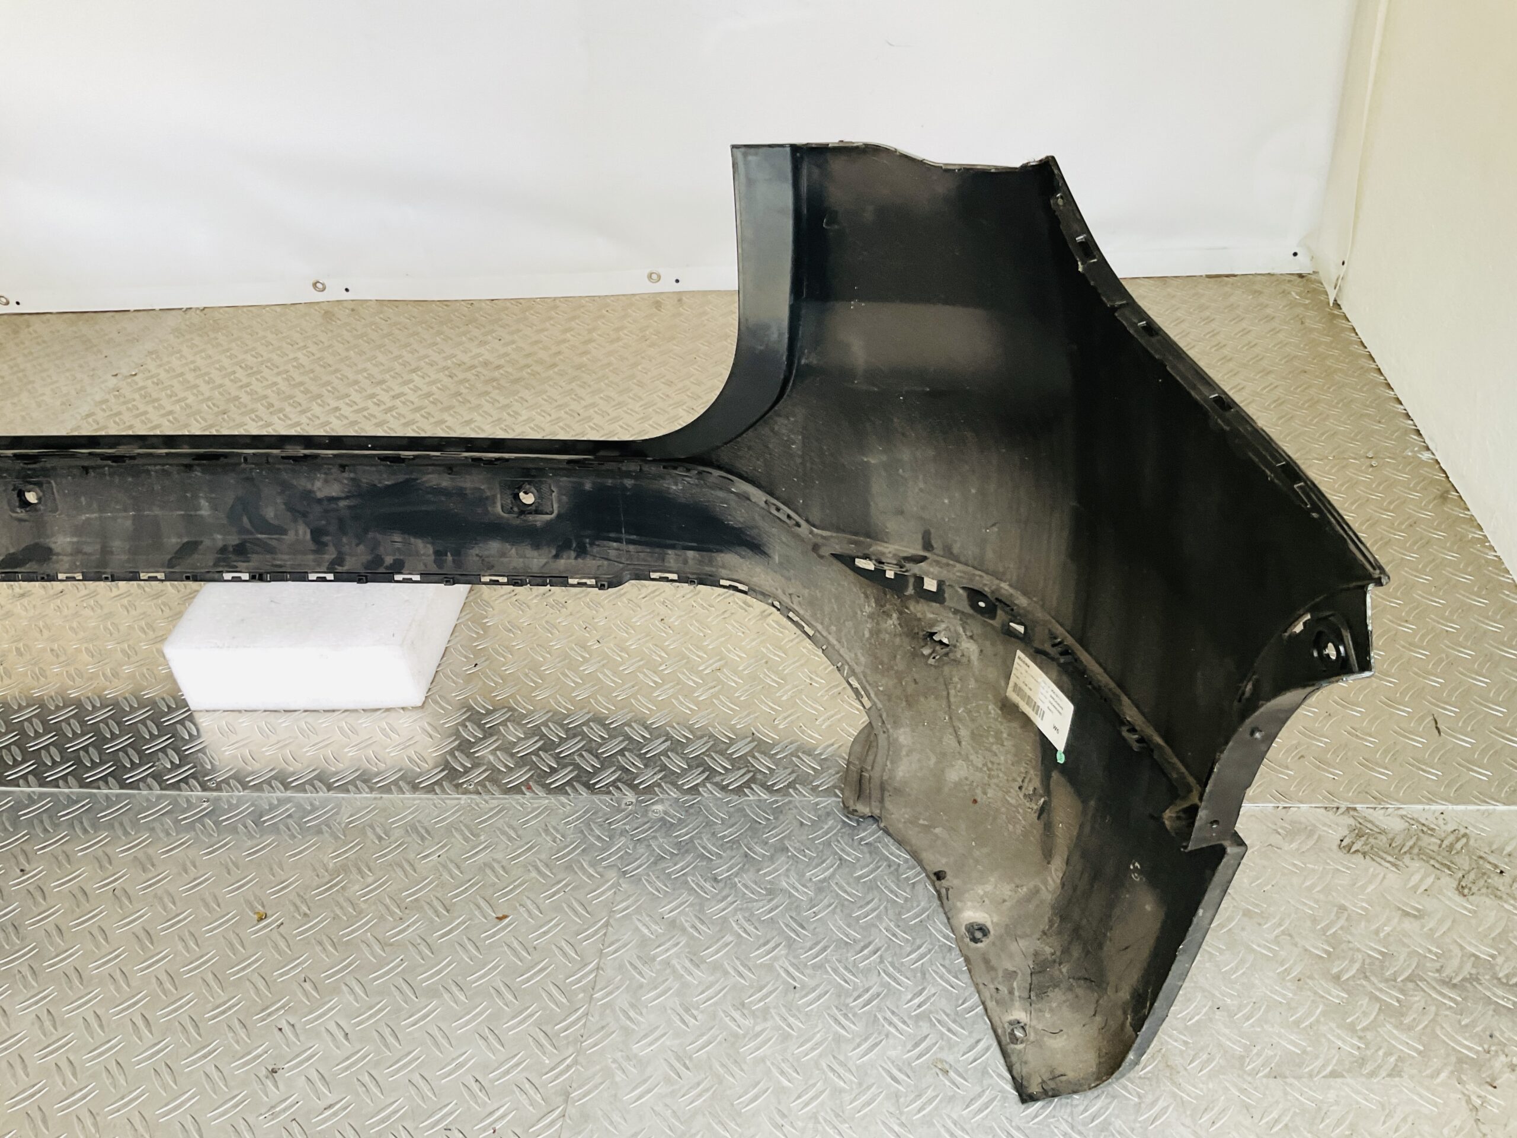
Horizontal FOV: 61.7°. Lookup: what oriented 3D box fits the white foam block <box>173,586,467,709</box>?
[{"bbox_3d":[-0.465,0.036,1.393,0.247,0.081,0.257,-1,36,5],"label":"white foam block"}]

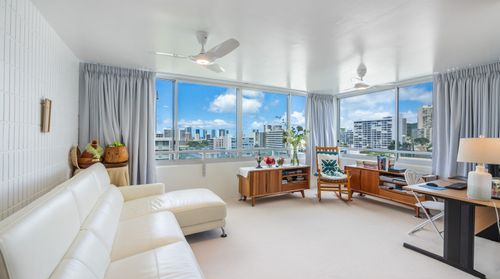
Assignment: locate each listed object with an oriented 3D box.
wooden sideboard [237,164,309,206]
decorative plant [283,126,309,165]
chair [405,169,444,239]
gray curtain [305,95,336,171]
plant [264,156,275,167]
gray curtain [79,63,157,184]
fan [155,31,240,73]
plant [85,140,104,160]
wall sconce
[{"bbox_3d":[0.546,0.931,4.303,1.450,0.650,0.480,0,0,-25],"label":"wooden sideboard"},{"bbox_3d":[1.020,0.180,4.530,0.530,0.870,0.450,0,0,-25],"label":"decorative plant"},{"bbox_3d":[2.350,0.847,2.540,0.440,0.830,0.500,0,0,-24],"label":"chair"},{"bbox_3d":[1.833,-0.129,5.106,0.919,2.070,0.180,0,0,-25],"label":"gray curtain"},{"bbox_3d":[0.405,0.492,4.200,0.220,0.235,0.200,0,0,-25],"label":"plant"},{"bbox_3d":[-2.097,-0.128,3.272,1.060,2.130,0.200,0,0,-25],"label":"gray curtain"},{"bbox_3d":[-0.540,-1.029,2.270,1.000,0.345,0.960,0,0,-25],"label":"fan"},{"bbox_3d":[-2.230,0.195,2.900,0.270,0.360,0.260,0,0,-25],"label":"plant"},{"bbox_3d":[-2.020,-0.246,2.032,0.075,0.330,0.120,0,0,-28],"label":"wall sconce"}]

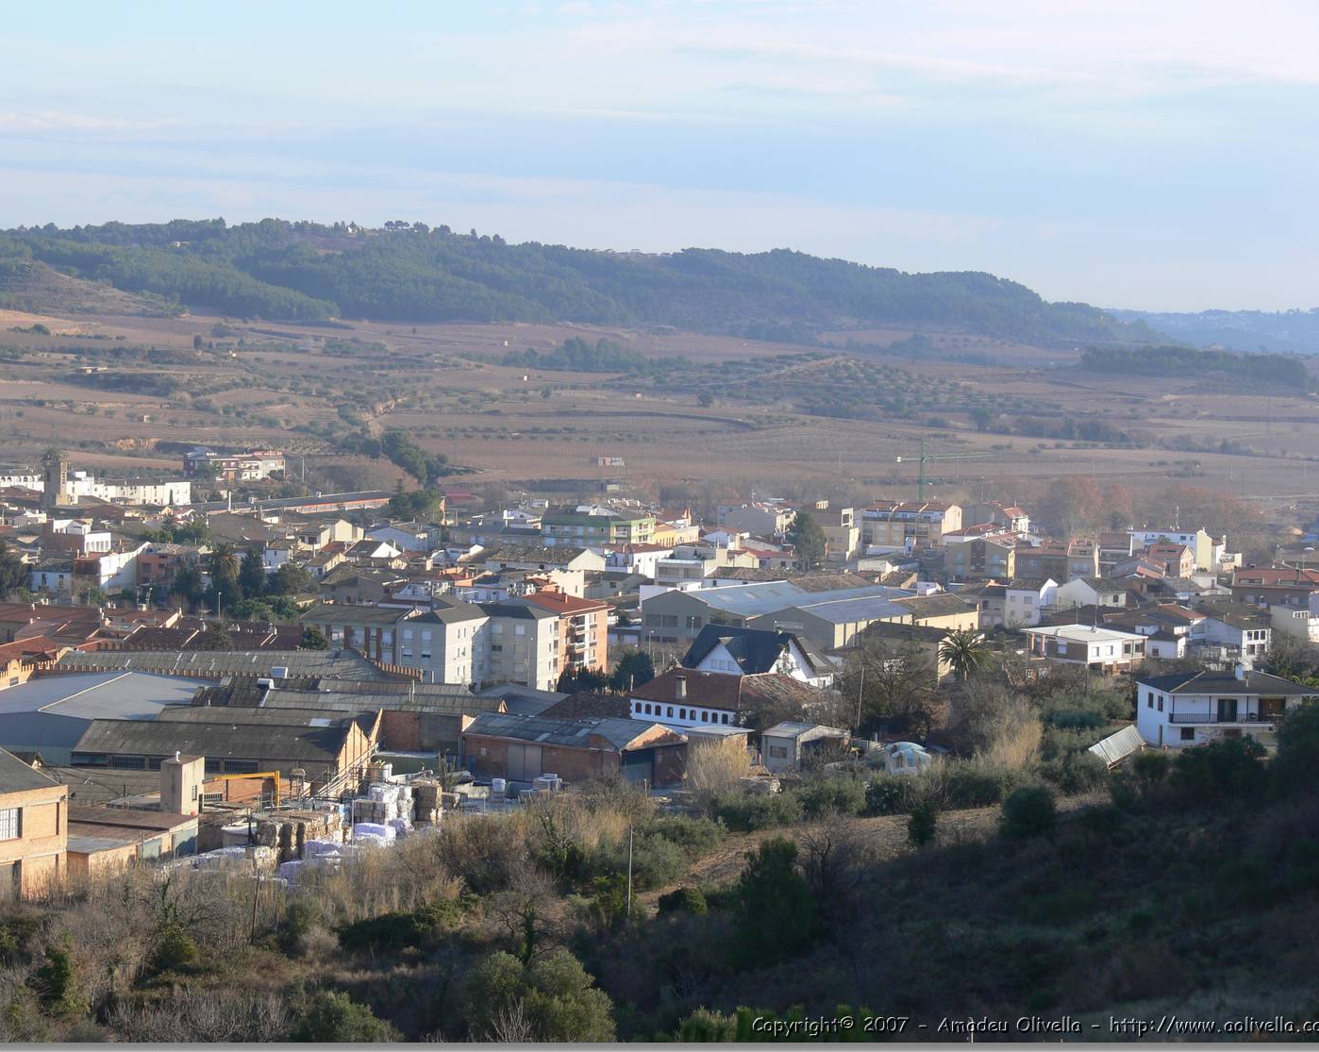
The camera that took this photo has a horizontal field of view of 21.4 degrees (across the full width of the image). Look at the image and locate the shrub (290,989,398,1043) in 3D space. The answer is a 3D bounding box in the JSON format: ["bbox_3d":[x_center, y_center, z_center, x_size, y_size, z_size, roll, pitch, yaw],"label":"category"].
[{"bbox_3d":[-13.476,21.423,150.000,4.600,3.000,4.300,1,3,0],"label":"shrub"}]

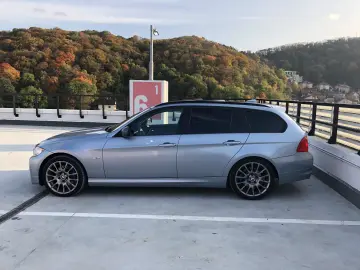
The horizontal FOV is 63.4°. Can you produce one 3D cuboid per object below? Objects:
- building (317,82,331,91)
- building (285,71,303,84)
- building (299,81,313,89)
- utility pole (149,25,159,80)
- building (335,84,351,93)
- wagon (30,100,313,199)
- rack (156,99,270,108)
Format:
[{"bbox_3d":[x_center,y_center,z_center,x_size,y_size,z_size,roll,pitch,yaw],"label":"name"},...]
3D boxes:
[{"bbox_3d":[105.950,-35.809,215.000,10.000,6.200,9.000,3,8,24],"label":"building"},{"bbox_3d":[87.698,-44.428,225.000,13.500,11.000,11.000,3,8,24],"label":"building"},{"bbox_3d":[92.660,-37.285,215.000,10.000,6.200,9.000,3,8,24],"label":"building"},{"bbox_3d":[-1.143,-2.559,13.057,0.439,4.603,0.220,0,8,3],"label":"utility pole"},{"bbox_3d":[117.188,-33.534,210.000,11.000,6.200,9.000,3,8,24],"label":"building"},{"bbox_3d":[-0.191,0.119,4.986,4.520,1.430,1.830,0,8,3],"label":"wagon"},{"bbox_3d":[0.515,-0.533,4.864,1.700,0.110,1.150,0,8,3],"label":"rack"}]

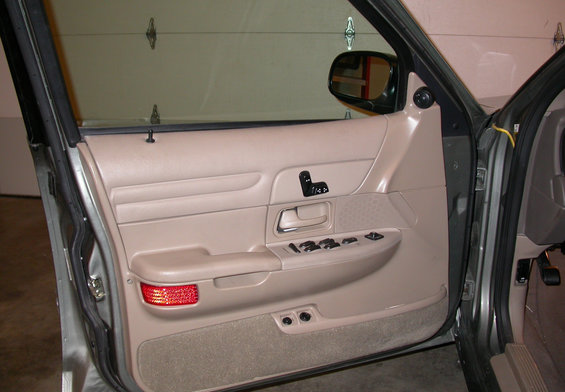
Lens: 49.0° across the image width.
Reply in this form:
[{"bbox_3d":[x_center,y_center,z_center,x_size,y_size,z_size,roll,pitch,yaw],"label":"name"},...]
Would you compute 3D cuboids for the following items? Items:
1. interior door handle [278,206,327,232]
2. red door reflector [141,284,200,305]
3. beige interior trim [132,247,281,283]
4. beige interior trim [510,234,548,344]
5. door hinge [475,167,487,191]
[{"bbox_3d":[0.051,0.059,1.572,0.129,0.050,0.035,-6,15,-24],"label":"interior door handle"},{"bbox_3d":[-0.250,0.218,1.376,0.122,0.045,0.025,0,14,-2],"label":"red door reflector"},{"bbox_3d":[-0.180,0.152,1.427,0.330,0.050,0.090,-6,15,-24],"label":"beige interior trim"},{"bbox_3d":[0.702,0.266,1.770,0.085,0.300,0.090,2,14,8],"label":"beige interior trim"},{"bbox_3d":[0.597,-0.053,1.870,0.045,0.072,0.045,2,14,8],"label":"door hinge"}]

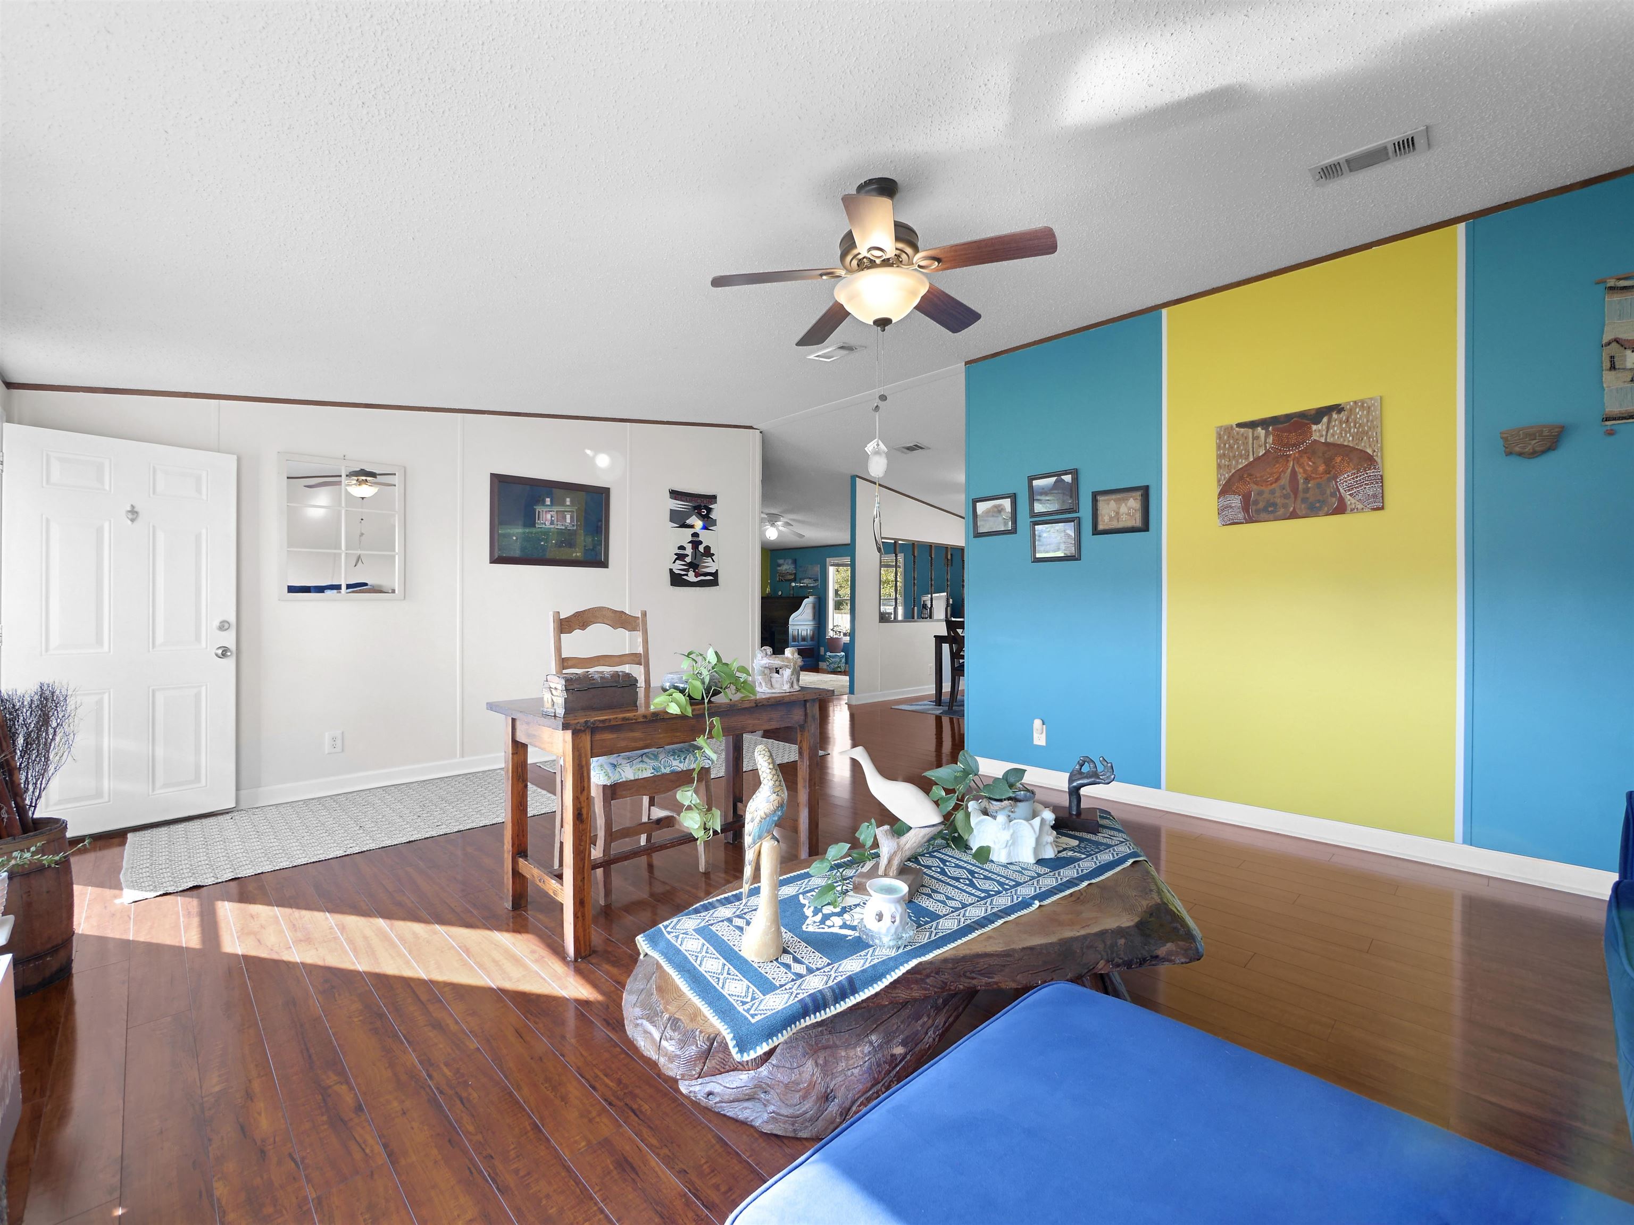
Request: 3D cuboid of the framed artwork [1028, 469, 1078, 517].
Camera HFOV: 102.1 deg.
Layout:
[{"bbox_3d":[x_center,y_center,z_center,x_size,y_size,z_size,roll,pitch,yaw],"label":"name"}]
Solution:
[{"bbox_3d":[1.462,-0.731,4.090,0.020,0.265,0.315,0,1,-44],"label":"framed artwork"}]

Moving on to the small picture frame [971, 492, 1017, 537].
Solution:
[{"bbox_3d":[1.178,-0.639,4.381,0.020,0.265,0.318,0,1,-44],"label":"small picture frame"}]

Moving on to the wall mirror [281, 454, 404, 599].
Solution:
[{"bbox_3d":[-2.794,-0.483,3.921,0.615,0.833,0.030,0,1,-45],"label":"wall mirror"}]

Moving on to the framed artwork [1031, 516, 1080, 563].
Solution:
[{"bbox_3d":[1.486,-0.446,4.103,0.020,0.260,0.317,0,1,-45],"label":"framed artwork"}]

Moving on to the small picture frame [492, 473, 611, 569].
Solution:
[{"bbox_3d":[-1.950,-0.654,4.888,0.889,0.627,0.030,0,1,-45],"label":"small picture frame"}]

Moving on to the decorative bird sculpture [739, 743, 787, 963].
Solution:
[{"bbox_3d":[-0.107,0.474,1.318,0.105,0.420,0.082,0,1,-38],"label":"decorative bird sculpture"}]

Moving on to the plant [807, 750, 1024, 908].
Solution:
[{"bbox_3d":[0.301,0.559,1.835,0.742,0.299,0.279,0,0,-24],"label":"plant"}]

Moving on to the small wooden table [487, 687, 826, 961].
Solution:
[{"bbox_3d":[-0.578,0.712,2.653,0.645,0.757,1.190,1,1,45],"label":"small wooden table"}]

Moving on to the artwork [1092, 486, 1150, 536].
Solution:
[{"bbox_3d":[1.760,-0.582,3.826,0.022,0.258,0.318,0,1,-45],"label":"artwork"}]

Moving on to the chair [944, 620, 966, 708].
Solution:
[{"bbox_3d":[1.775,0.584,7.405,0.460,1.000,0.550,0,0,28],"label":"chair"}]

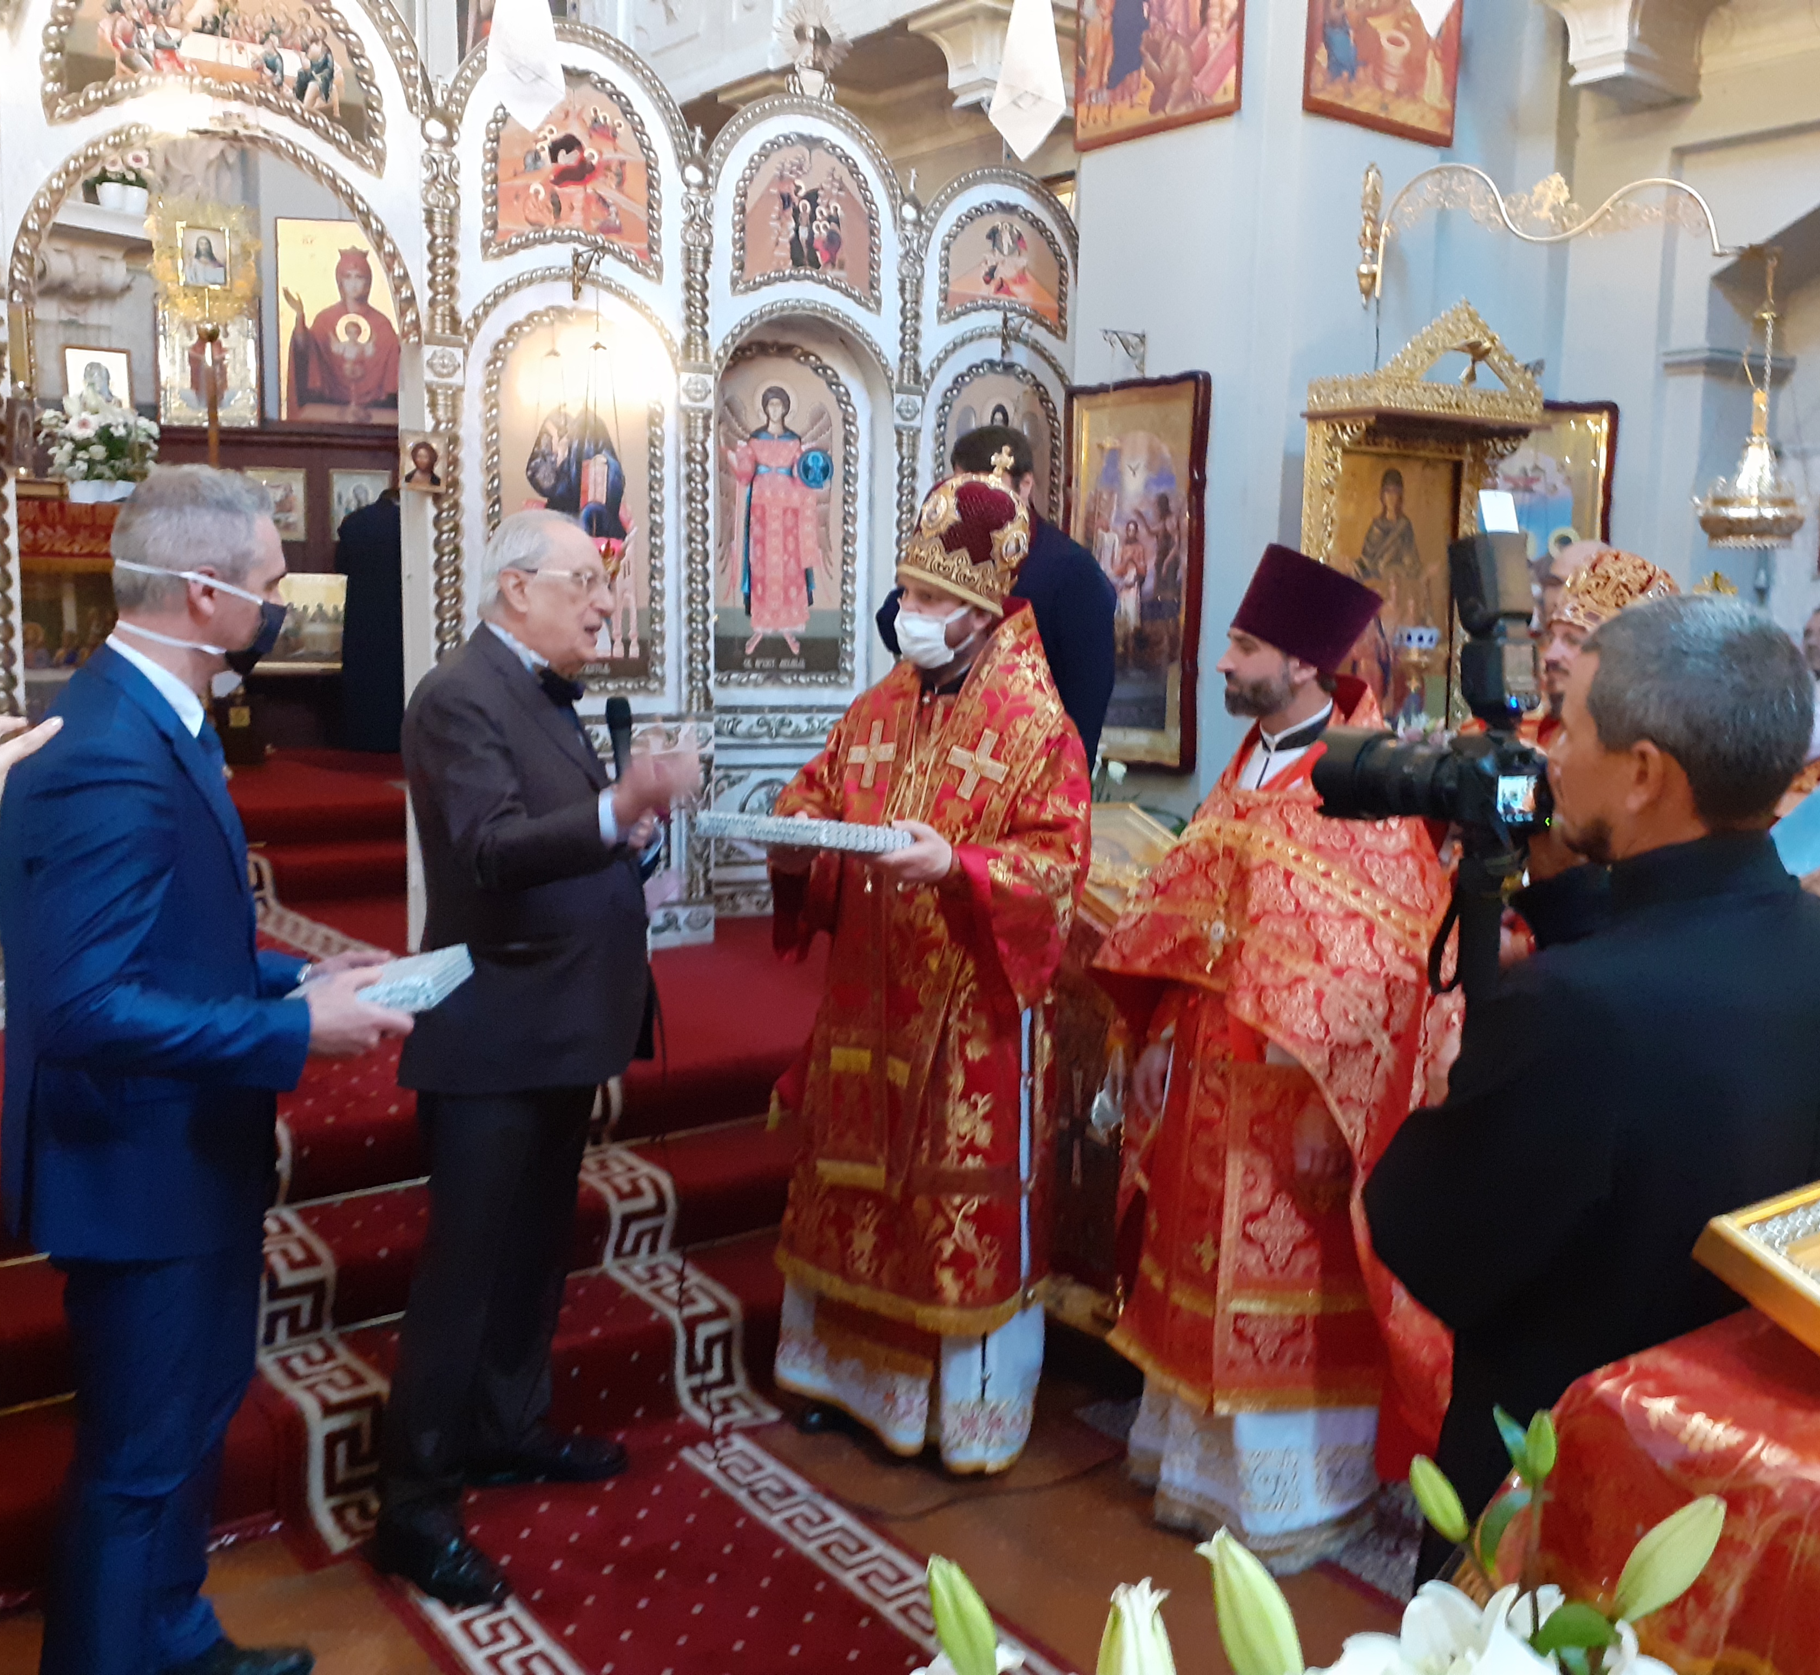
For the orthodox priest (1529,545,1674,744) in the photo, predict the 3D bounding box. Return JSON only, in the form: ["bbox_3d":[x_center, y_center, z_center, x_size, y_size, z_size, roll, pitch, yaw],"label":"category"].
[{"bbox_3d":[1.395,0.303,3.512,0.450,1.750,0.600,-2,8,-25],"label":"orthodox priest"}]

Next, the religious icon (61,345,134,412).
[{"bbox_3d":[-3.489,-1.942,7.500,0.310,0.380,0.030,-5,10,-40],"label":"religious icon"}]

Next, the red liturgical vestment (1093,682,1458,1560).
[{"bbox_3d":[0.666,0.359,3.044,0.550,1.710,0.660,-5,8,-45],"label":"red liturgical vestment"}]

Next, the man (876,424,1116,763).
[{"bbox_3d":[0.212,-0.155,4.362,0.580,1.719,0.400,4,8,20],"label":"man"}]

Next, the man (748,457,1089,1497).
[{"bbox_3d":[0.039,0.232,3.342,0.660,1.871,0.520,7,9,37],"label":"man"}]

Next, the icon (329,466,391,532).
[{"bbox_3d":[-3.313,-1.998,10.500,0.365,0.430,0.030,-3,7,-33],"label":"icon"}]

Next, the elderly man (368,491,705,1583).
[{"bbox_3d":[-0.636,0.335,2.961,0.550,1.740,0.530,2,6,10],"label":"elderly man"}]

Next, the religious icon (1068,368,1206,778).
[{"bbox_3d":[0.812,-0.954,6.330,0.060,1.355,0.720,-3,9,-33],"label":"religious icon"}]

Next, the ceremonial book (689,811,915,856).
[{"bbox_3d":[-0.181,-0.009,3.030,0.290,0.045,0.240,5,1,38],"label":"ceremonial book"}]

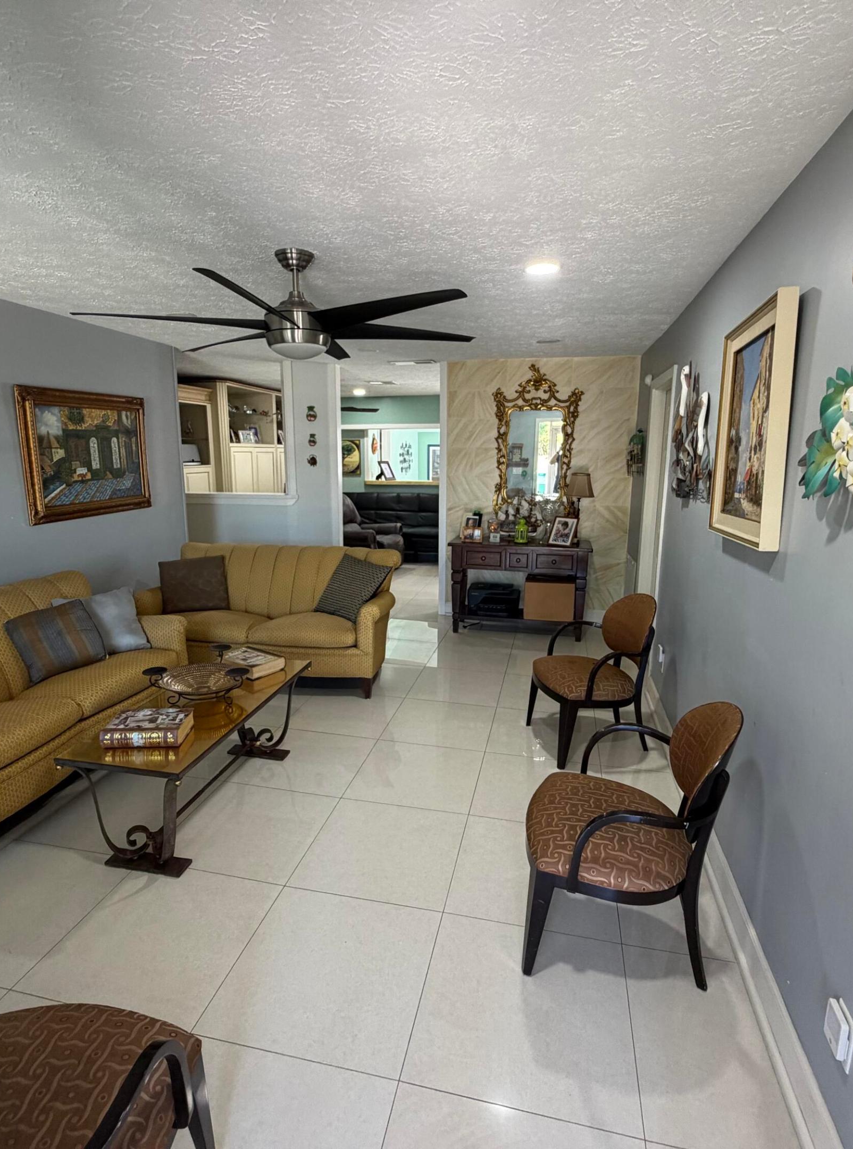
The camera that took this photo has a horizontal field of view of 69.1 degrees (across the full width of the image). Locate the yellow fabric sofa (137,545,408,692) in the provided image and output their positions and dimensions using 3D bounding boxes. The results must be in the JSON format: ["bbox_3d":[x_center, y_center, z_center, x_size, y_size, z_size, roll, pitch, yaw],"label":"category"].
[{"bbox_3d":[-1.082,0.292,4.420,1.760,0.840,0.820,2,12,7],"label":"yellow fabric sofa"}]

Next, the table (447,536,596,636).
[{"bbox_3d":[0.816,0.115,5.407,1.190,0.800,0.410,3,12,12],"label":"table"}]

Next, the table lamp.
[{"bbox_3d":[1.284,-0.545,5.209,0.224,0.617,0.224,3,12,12],"label":"table lamp"}]

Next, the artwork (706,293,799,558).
[{"bbox_3d":[1.118,-0.499,2.155,0.058,0.759,0.653,1,11,13],"label":"artwork"}]

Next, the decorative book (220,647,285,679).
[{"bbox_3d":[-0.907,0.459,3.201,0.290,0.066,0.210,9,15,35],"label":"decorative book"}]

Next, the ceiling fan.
[{"bbox_3d":[-0.570,-1.163,2.711,1.670,0.455,1.760,3,12,12],"label":"ceiling fan"}]

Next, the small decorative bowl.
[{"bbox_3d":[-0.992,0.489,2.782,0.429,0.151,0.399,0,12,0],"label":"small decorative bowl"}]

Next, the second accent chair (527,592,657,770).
[{"bbox_3d":[0.884,0.513,3.366,0.600,0.865,0.580,-2,12,-11],"label":"second accent chair"}]

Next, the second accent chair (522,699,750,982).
[{"bbox_3d":[0.626,0.799,2.016,0.587,0.859,0.605,4,12,15],"label":"second accent chair"}]

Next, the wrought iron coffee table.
[{"bbox_3d":[-0.976,0.808,2.825,0.490,0.484,1.222,3,12,12],"label":"wrought iron coffee table"}]

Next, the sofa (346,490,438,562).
[{"bbox_3d":[-0.483,-0.716,9.044,1.875,0.944,0.938,3,12,12],"label":"sofa"}]

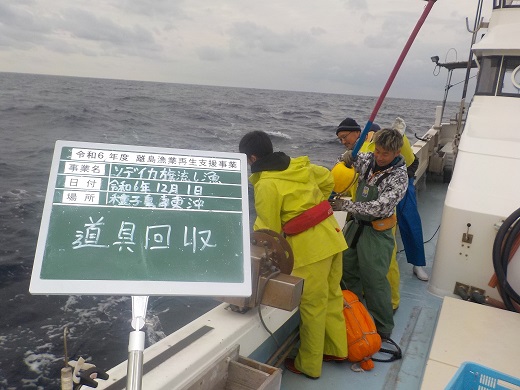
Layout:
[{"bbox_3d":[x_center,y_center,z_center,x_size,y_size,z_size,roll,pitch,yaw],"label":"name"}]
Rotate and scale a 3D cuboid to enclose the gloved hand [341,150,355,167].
[{"bbox_3d":[0.621,-0.259,3.196,0.100,0.130,0.110,13,16,36],"label":"gloved hand"}]

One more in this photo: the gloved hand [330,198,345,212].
[{"bbox_3d":[0.528,0.072,3.070,0.160,0.100,0.100,0,14,-17],"label":"gloved hand"}]

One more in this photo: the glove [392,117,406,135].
[{"bbox_3d":[1.207,-0.601,3.898,0.100,0.170,0.110,-4,15,-31],"label":"glove"}]

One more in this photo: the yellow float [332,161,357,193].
[{"bbox_3d":[0.584,-0.113,3.170,0.190,0.230,0.190,31,13,23],"label":"yellow float"}]

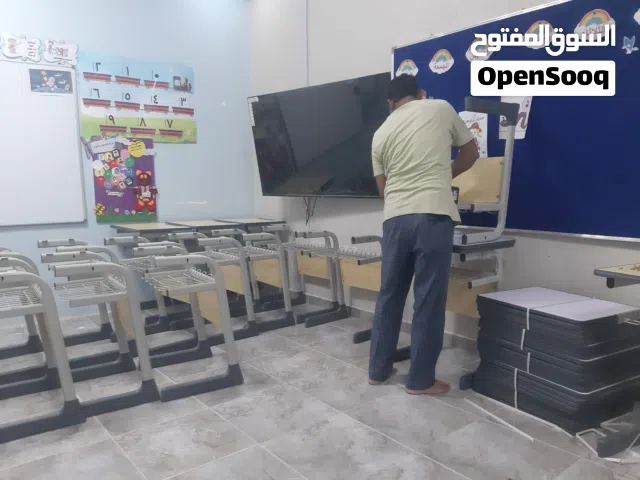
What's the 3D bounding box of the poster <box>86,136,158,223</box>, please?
[{"bbox_3d":[-1.691,-0.530,4.360,0.560,0.750,0.020,-5,8,-38],"label":"poster"}]

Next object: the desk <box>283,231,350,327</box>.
[{"bbox_3d":[-0.152,0.267,4.160,0.450,0.730,0.600,-5,8,-38],"label":"desk"}]

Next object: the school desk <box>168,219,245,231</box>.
[{"bbox_3d":[-1.022,0.233,4.464,0.480,0.750,0.680,-5,8,-38],"label":"school desk"}]

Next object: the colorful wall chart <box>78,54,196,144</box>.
[{"bbox_3d":[-1.562,-1.230,4.395,1.000,0.680,0.020,-5,8,-38],"label":"colorful wall chart"}]

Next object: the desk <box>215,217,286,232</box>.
[{"bbox_3d":[-0.652,0.197,4.758,0.480,0.750,0.680,-5,8,-38],"label":"desk"}]

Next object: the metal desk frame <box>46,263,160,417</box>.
[{"bbox_3d":[-1.150,0.449,2.553,0.450,0.730,0.580,-5,8,-38],"label":"metal desk frame"}]

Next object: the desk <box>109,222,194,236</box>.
[{"bbox_3d":[-1.392,0.268,4.170,0.480,0.750,0.680,-5,8,-38],"label":"desk"}]

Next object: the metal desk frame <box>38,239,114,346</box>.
[{"bbox_3d":[-1.521,0.382,3.219,0.450,0.730,0.580,-5,8,-38],"label":"metal desk frame"}]

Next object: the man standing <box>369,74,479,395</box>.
[{"bbox_3d":[0.528,-0.031,2.663,0.550,1.640,0.450,2,7,22],"label":"man standing"}]

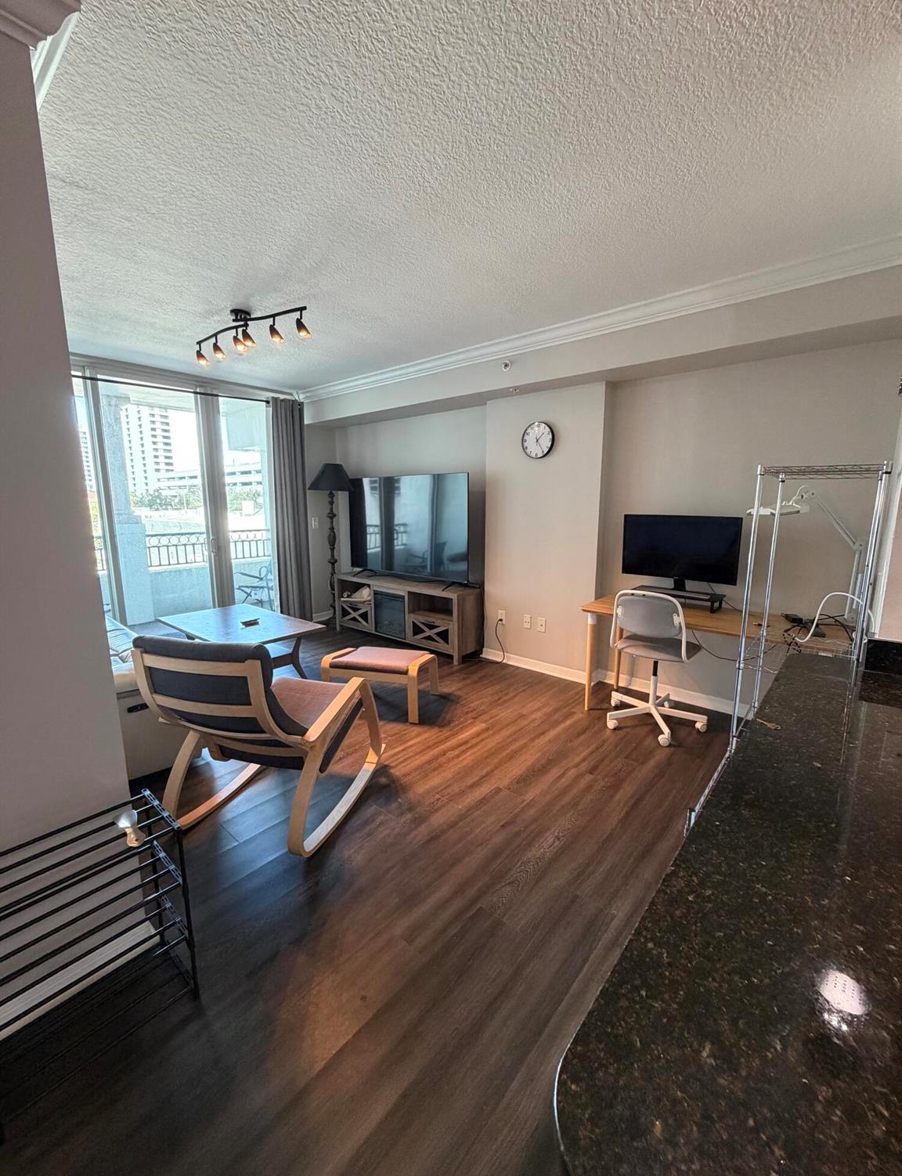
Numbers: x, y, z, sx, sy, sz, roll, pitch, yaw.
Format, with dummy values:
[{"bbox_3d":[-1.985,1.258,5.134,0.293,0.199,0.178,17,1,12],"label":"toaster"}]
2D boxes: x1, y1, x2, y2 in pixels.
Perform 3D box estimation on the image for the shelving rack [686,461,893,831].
[{"bbox_3d":[1.429,0.301,2.022,0.430,1.610,1.240,8,13,40],"label":"shelving rack"}]

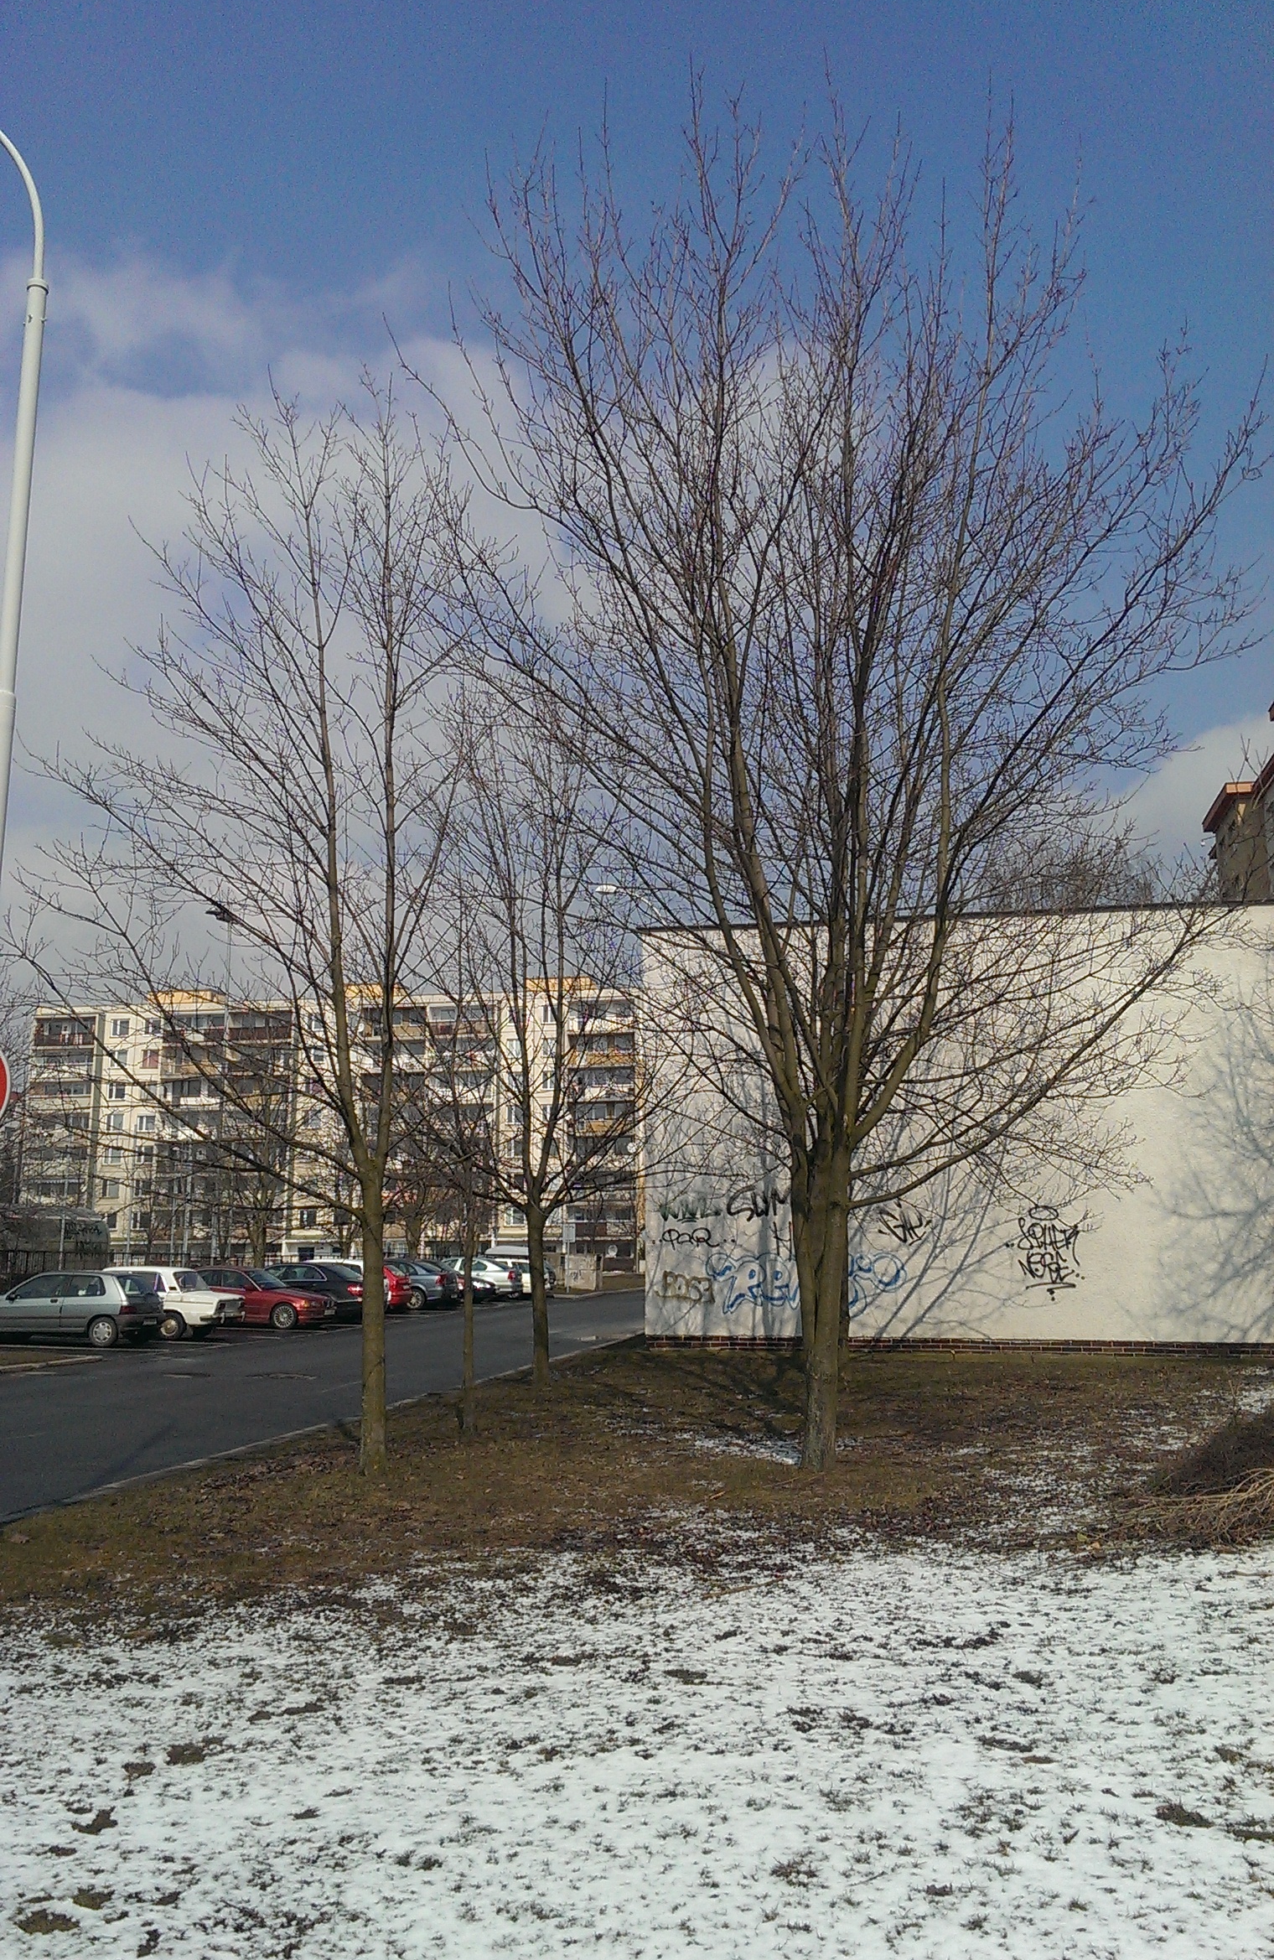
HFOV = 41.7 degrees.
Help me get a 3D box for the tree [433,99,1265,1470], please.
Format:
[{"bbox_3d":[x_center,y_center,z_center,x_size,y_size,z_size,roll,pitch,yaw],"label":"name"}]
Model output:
[{"bbox_3d":[1.718,-1.919,13.653,6.480,11.420,6.150,-1,-9,0],"label":"tree"}]

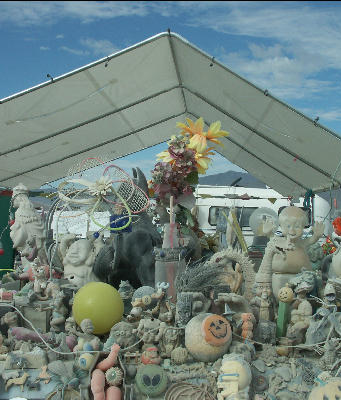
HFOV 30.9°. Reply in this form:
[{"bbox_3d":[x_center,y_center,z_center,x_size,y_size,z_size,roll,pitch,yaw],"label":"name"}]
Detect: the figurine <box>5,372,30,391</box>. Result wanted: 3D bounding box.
[{"bbox_3d":[-0.276,0.327,1.110,0.047,0.032,0.012,0,0,11],"label":"figurine"}]

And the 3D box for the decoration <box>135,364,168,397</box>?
[{"bbox_3d":[-0.034,0.322,1.100,0.060,0.058,0.055,0,-1,-1],"label":"decoration"}]

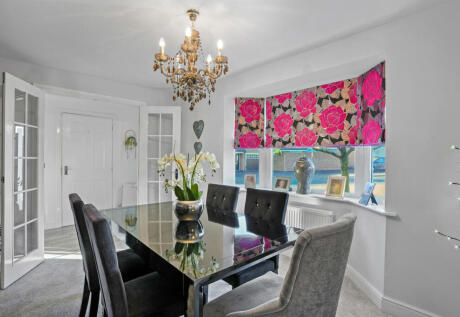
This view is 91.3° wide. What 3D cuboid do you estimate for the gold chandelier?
[{"bbox_3d":[-0.285,-0.752,1.720,0.560,0.775,0.550,0,0,0],"label":"gold chandelier"}]

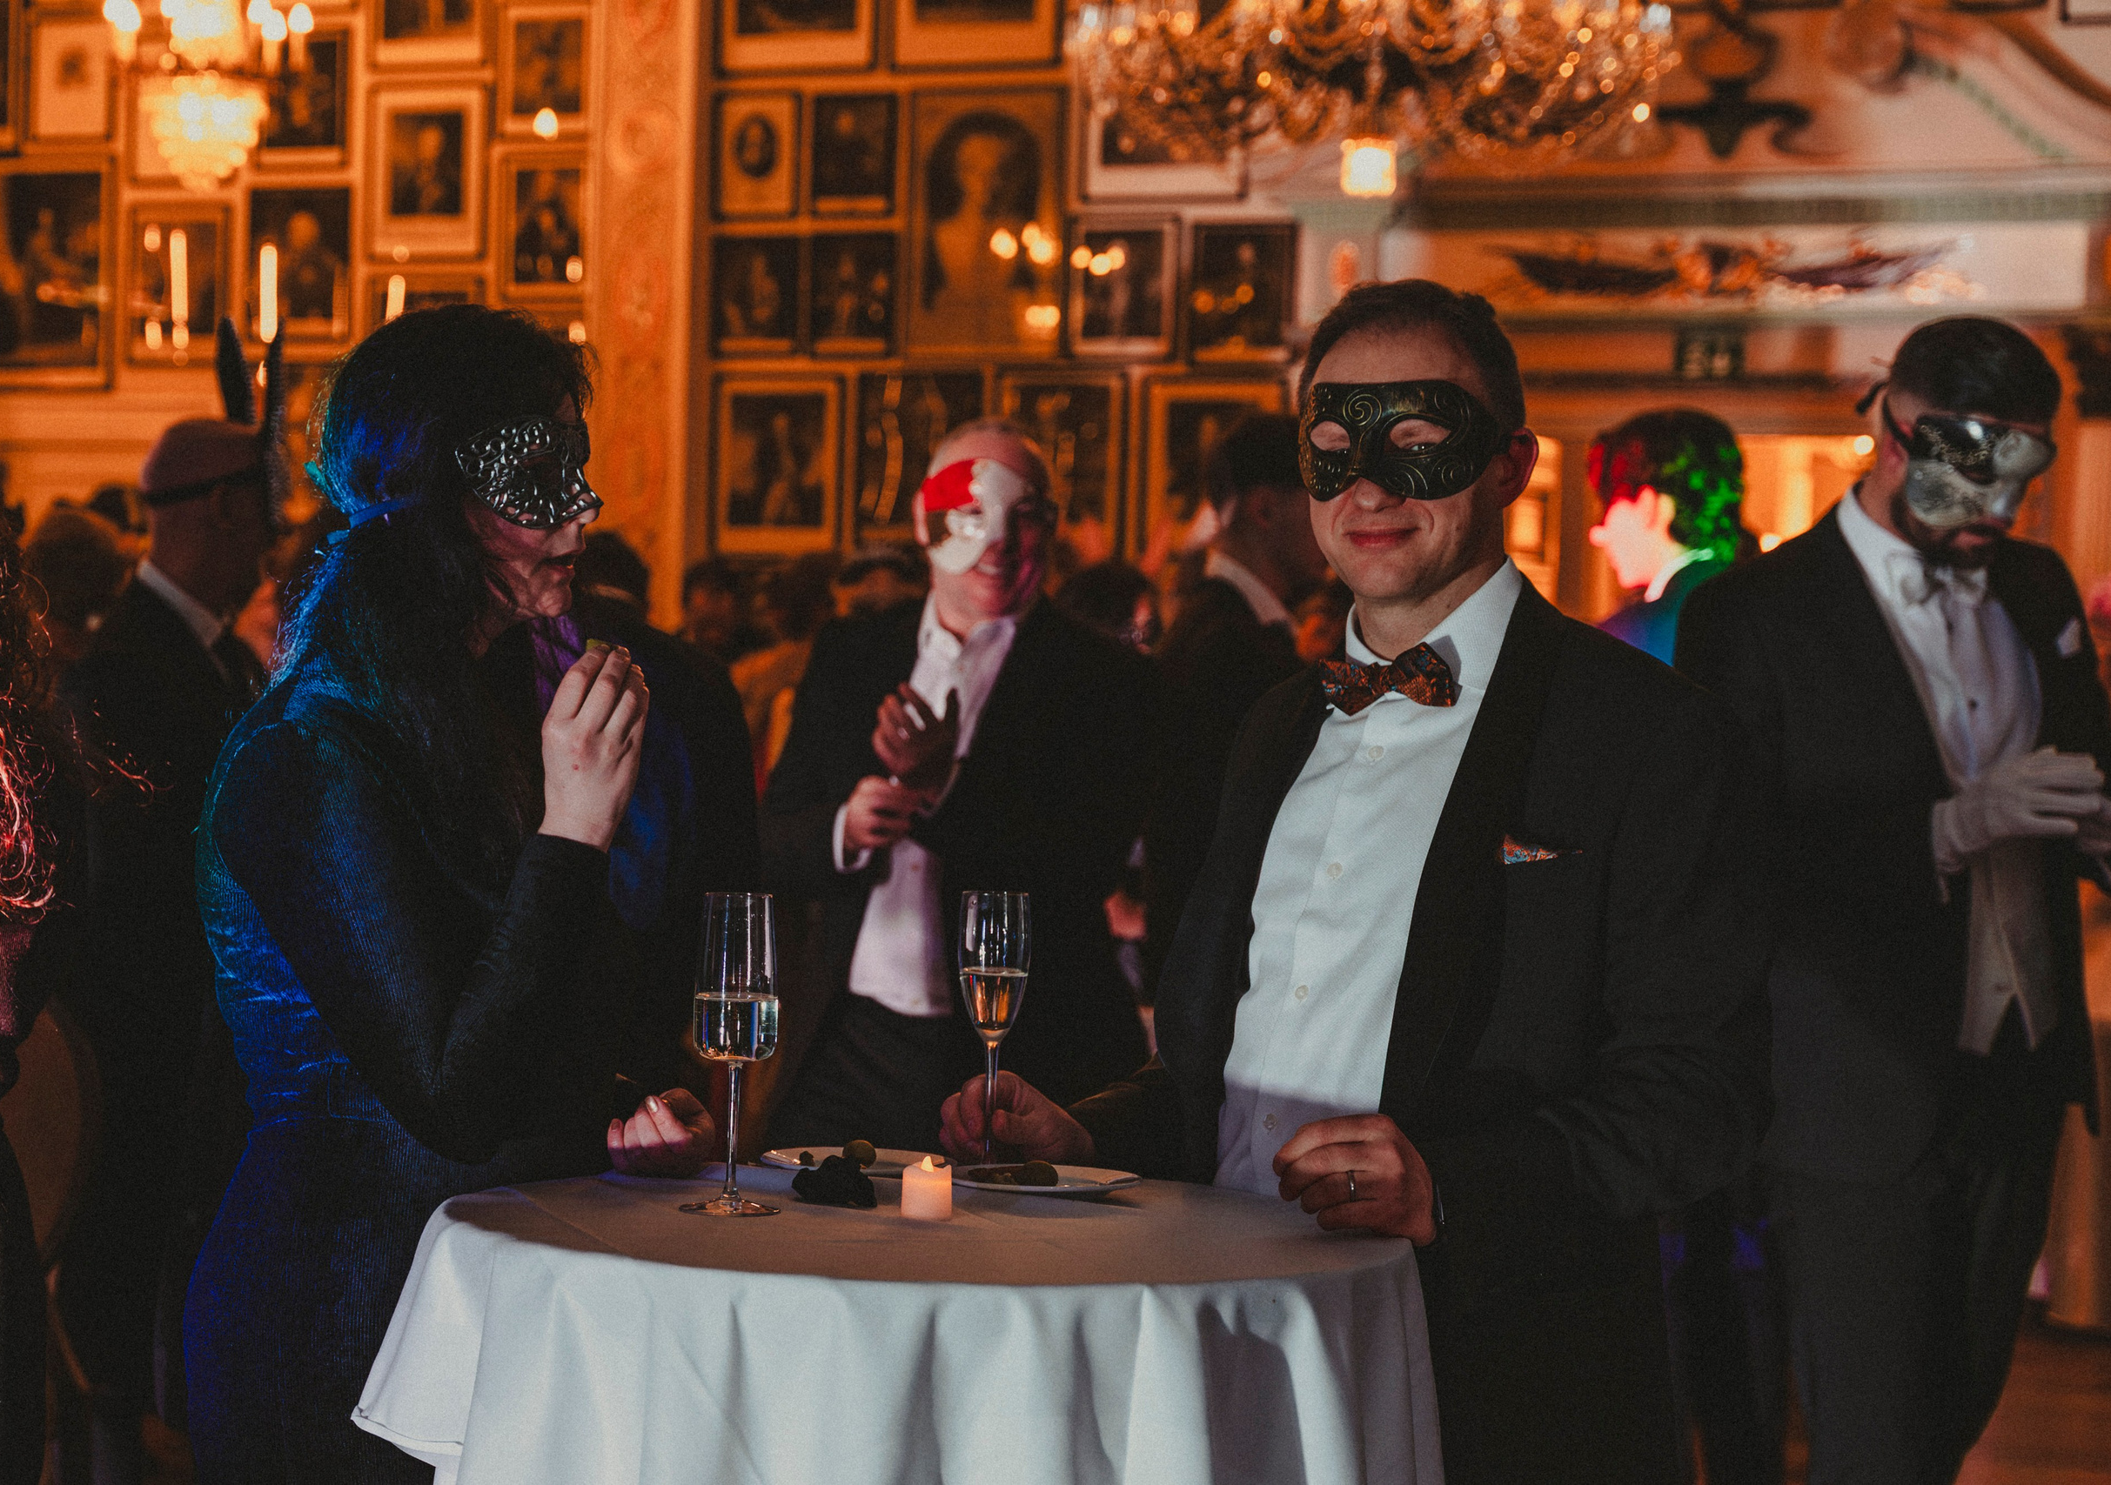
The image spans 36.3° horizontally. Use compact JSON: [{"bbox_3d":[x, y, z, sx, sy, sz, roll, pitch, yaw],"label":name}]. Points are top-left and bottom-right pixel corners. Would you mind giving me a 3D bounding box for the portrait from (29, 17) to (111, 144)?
[{"bbox_3d":[-3.814,-2.571,12.476,0.384,0.509,0.040,2,1,18],"label":"portrait"}]

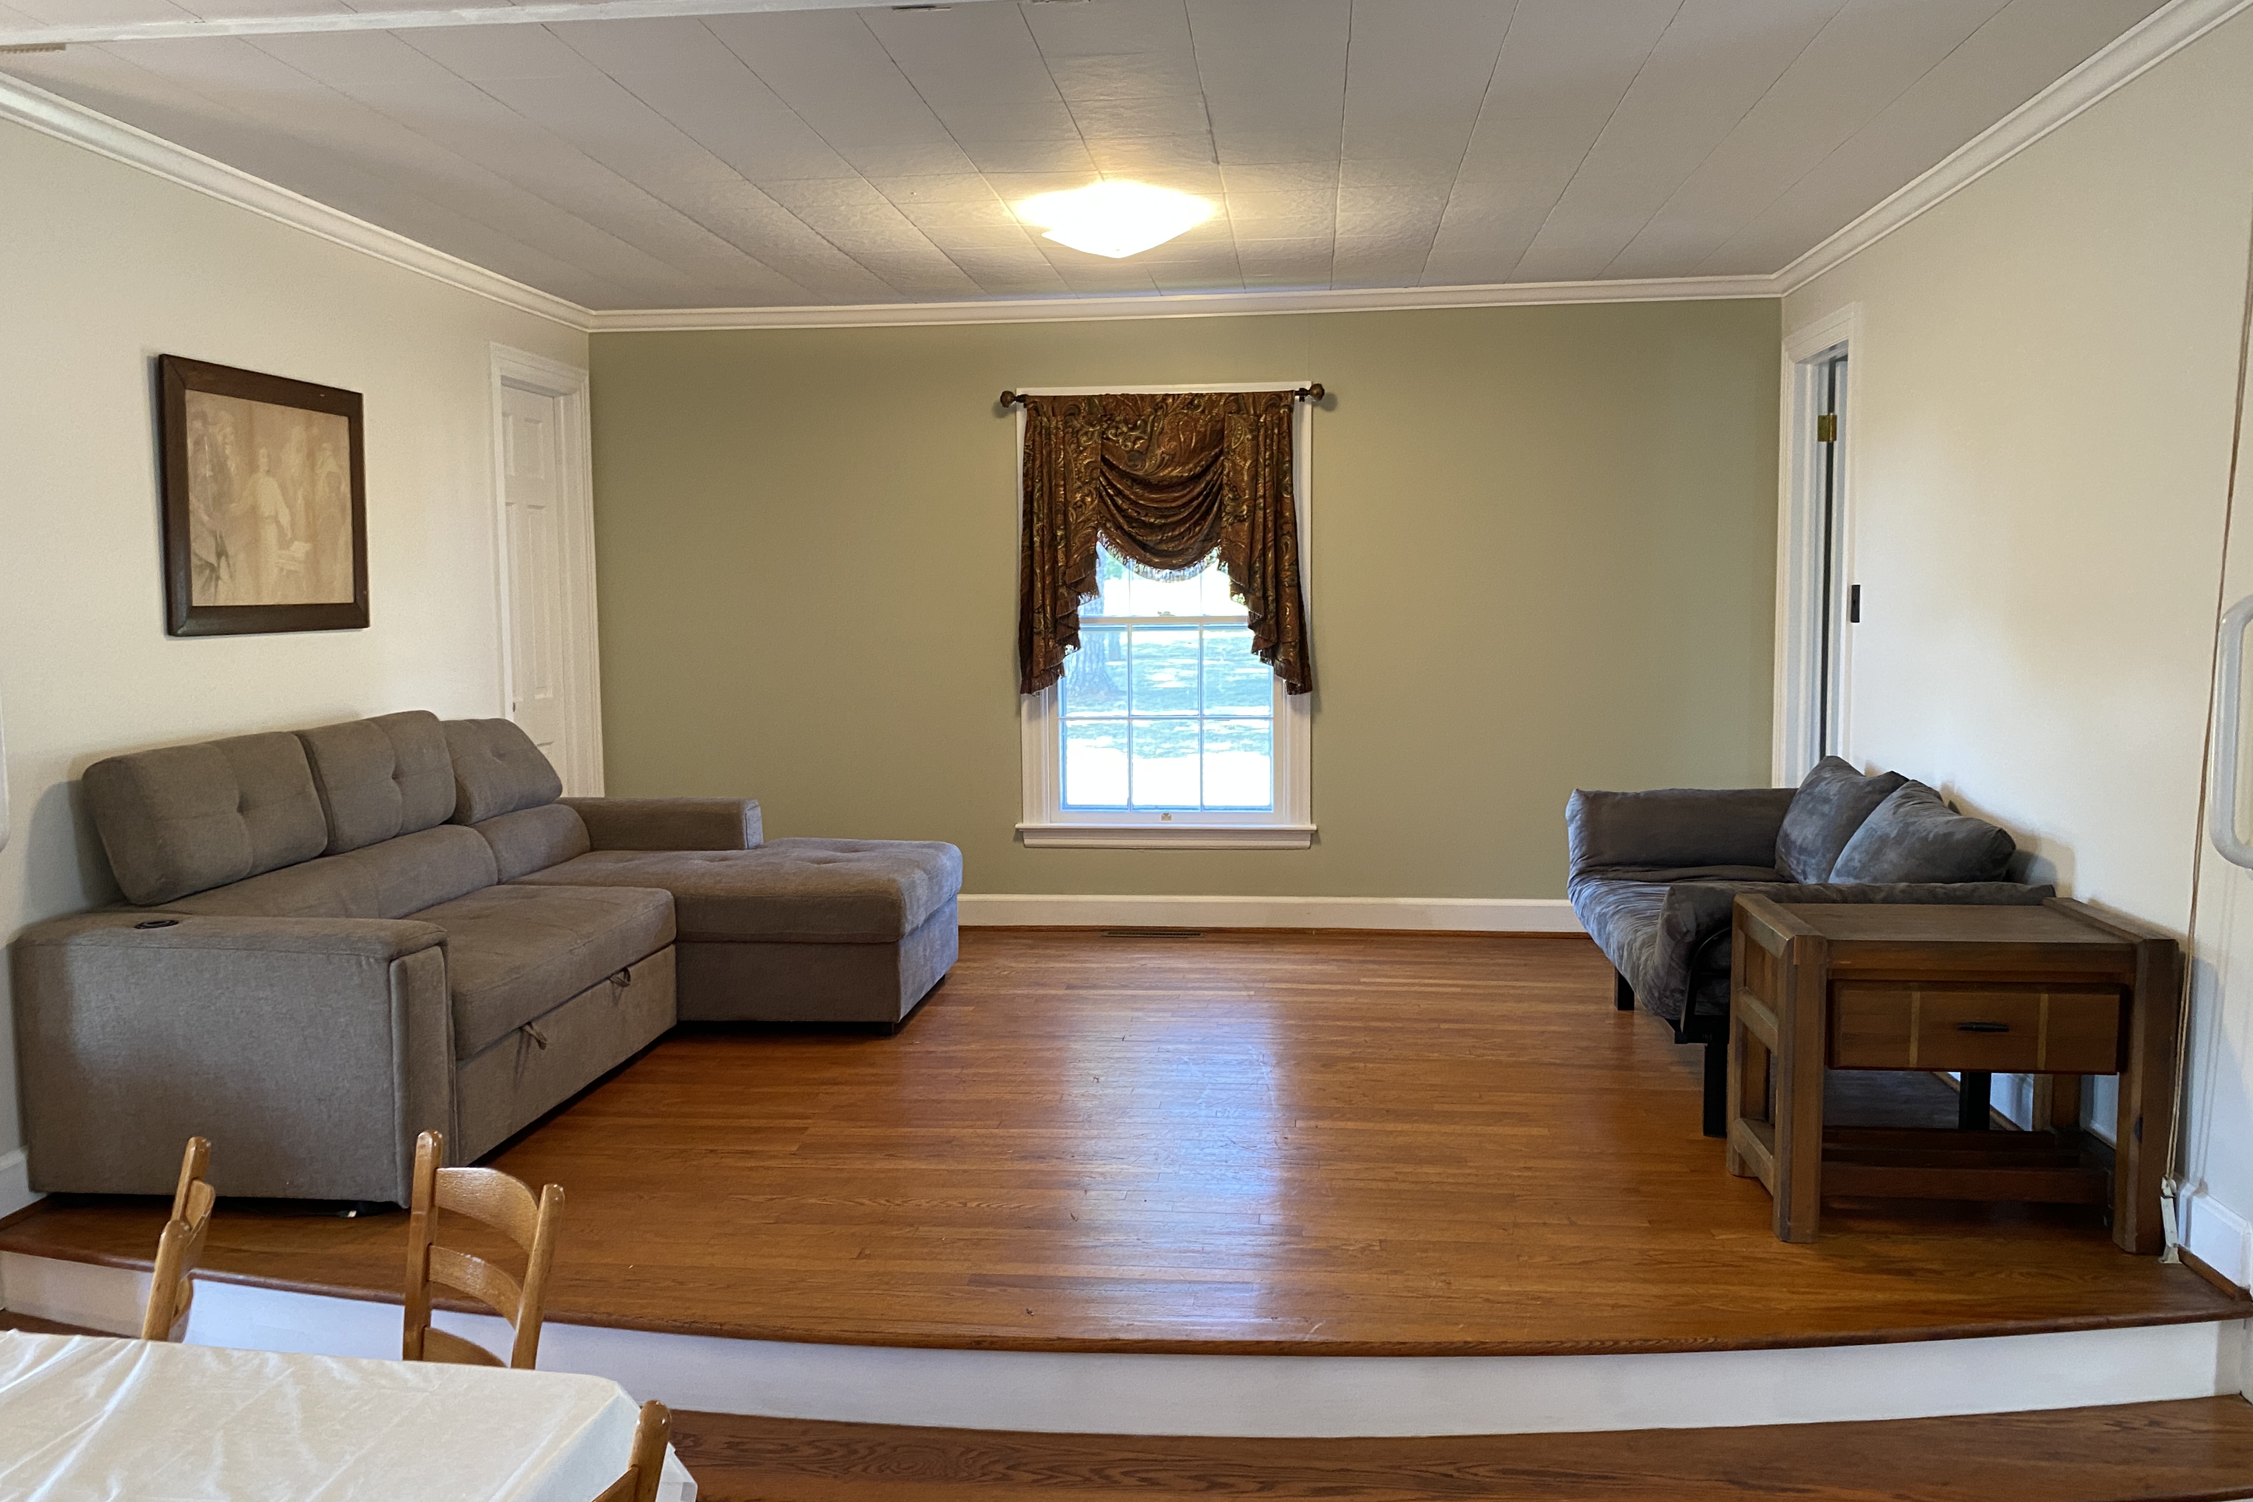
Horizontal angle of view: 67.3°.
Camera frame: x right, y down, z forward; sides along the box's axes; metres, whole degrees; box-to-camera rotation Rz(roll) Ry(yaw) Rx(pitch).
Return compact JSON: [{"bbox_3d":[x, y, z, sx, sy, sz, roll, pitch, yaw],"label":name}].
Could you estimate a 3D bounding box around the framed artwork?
[{"bbox_3d":[-2.244,-0.647,4.451,0.035,0.666,0.871,2,5,6],"label":"framed artwork"}]

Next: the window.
[{"bbox_3d":[0.145,-0.488,6.311,1.120,1.740,0.120,0,5,6],"label":"window"}]

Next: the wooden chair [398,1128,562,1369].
[{"bbox_3d":[-0.986,0.968,2.155,0.430,0.815,0.470,4,7,42],"label":"wooden chair"}]

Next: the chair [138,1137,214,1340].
[{"bbox_3d":[-1.401,0.971,2.157,0.470,0.815,0.430,-3,5,-24],"label":"chair"}]

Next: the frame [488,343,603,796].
[{"bbox_3d":[-2.104,-0.350,6.175,0.100,2.110,0.760,0,5,6],"label":"frame"}]

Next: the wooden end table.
[{"bbox_3d":[1.617,0.628,3.419,0.700,0.587,0.480,0,5,6],"label":"wooden end table"}]

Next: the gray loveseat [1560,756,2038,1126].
[{"bbox_3d":[1.696,0.437,4.484,0.840,0.780,1.580,0,5,6],"label":"gray loveseat"}]

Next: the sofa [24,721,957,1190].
[{"bbox_3d":[-1.421,0.379,4.537,1.550,0.940,2.290,0,5,6],"label":"sofa"}]

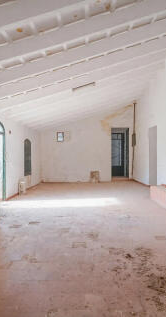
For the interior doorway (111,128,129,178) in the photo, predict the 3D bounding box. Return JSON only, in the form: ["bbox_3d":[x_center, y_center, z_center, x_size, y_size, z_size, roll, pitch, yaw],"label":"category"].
[{"bbox_3d":[1.910,-0.270,10.050,0.890,2.440,0.200,0,0,2],"label":"interior doorway"}]

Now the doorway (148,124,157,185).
[{"bbox_3d":[2.560,-0.010,7.000,0.200,2.200,0.880,0,0,2],"label":"doorway"}]

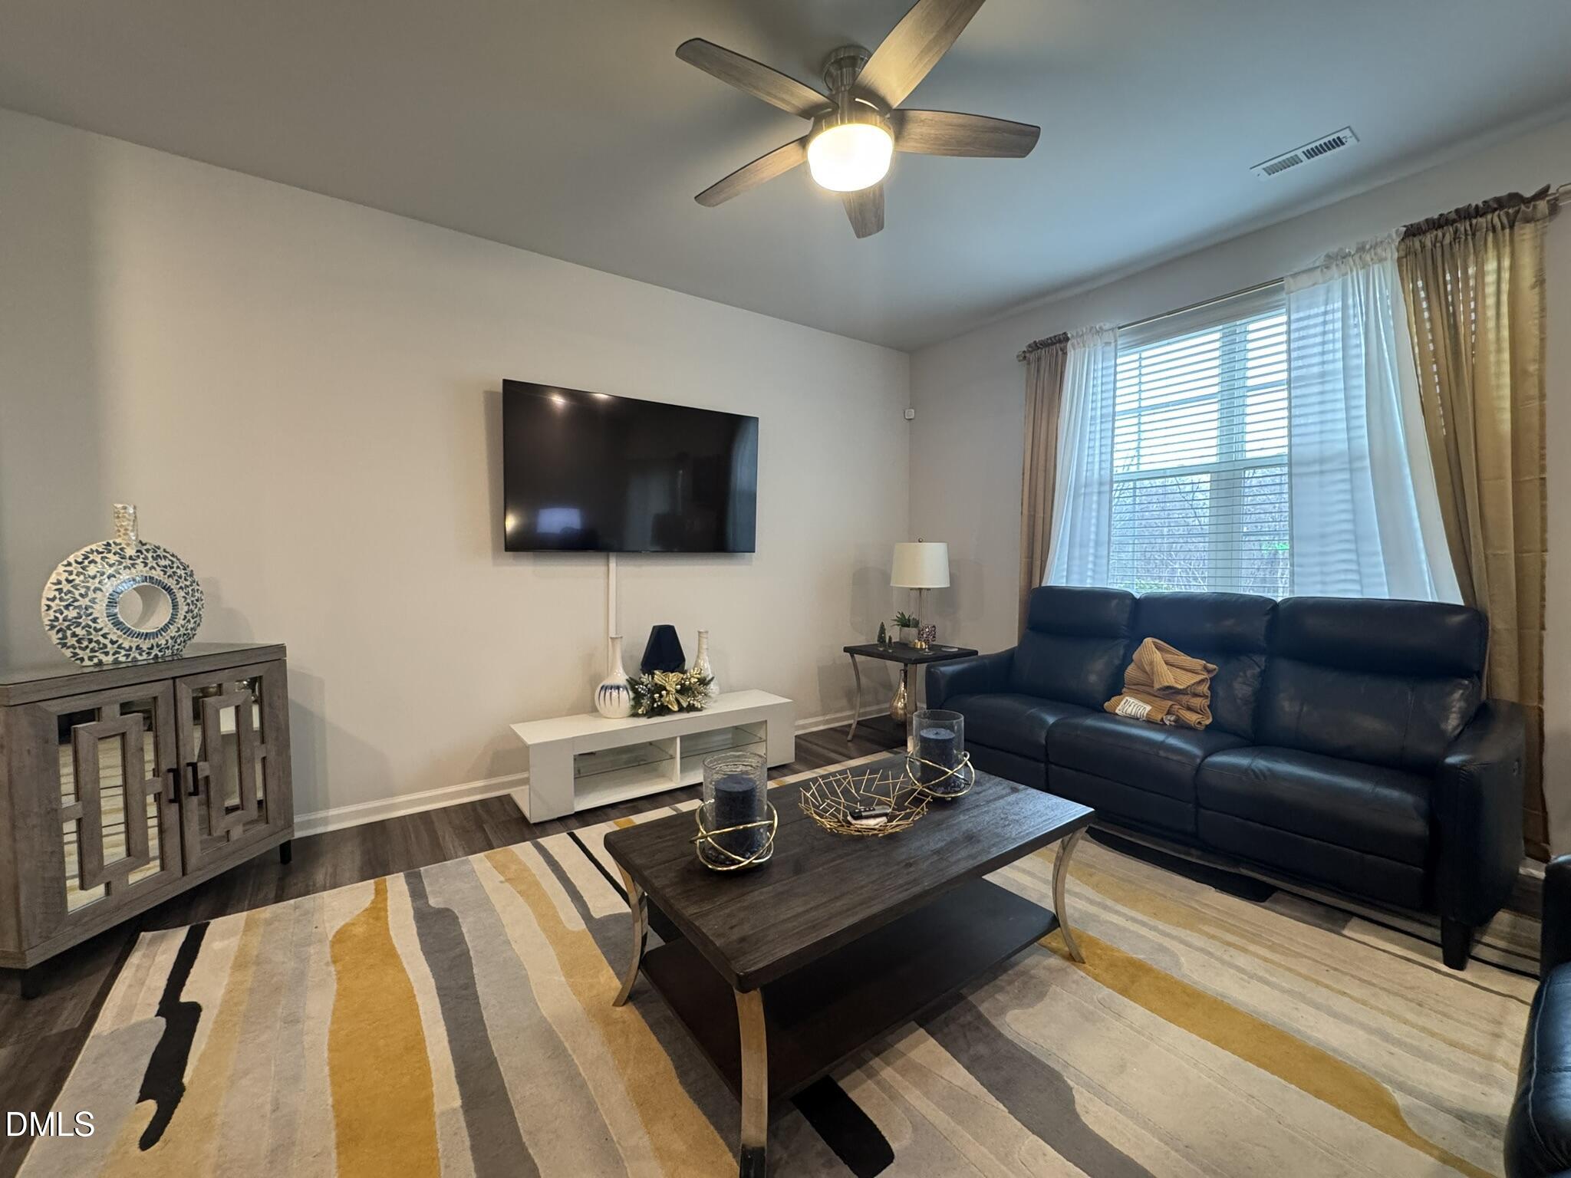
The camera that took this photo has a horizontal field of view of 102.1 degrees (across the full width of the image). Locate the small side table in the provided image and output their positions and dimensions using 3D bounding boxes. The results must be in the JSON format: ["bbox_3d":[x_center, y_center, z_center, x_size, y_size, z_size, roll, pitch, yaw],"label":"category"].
[{"bbox_3d":[0.777,0.690,4.031,0.600,0.613,0.620,-2,3,-36],"label":"small side table"}]

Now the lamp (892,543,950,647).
[{"bbox_3d":[0.879,0.029,4.129,0.390,0.697,0.390,0,3,0],"label":"lamp"}]

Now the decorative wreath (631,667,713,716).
[{"bbox_3d":[-0.612,0.549,3.437,0.500,0.241,0.210,-2,3,-36],"label":"decorative wreath"}]

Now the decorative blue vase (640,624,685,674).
[{"bbox_3d":[-0.680,0.438,3.525,0.244,0.456,0.230,-2,3,-36],"label":"decorative blue vase"}]

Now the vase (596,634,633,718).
[{"bbox_3d":[-0.909,0.466,3.374,0.204,0.416,0.204,-2,3,-36],"label":"vase"}]

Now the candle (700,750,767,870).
[{"bbox_3d":[-0.123,0.539,1.566,0.158,0.235,0.158,0,3,0],"label":"candle"}]

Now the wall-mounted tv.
[{"bbox_3d":[-0.775,-0.610,3.502,1.446,0.823,0.060,-2,3,-36],"label":"wall-mounted tv"}]

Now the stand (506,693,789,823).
[{"bbox_3d":[-0.669,0.849,3.452,1.469,0.359,0.422,-2,3,-36],"label":"stand"}]

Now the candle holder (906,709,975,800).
[{"bbox_3d":[0.485,0.517,2.015,0.208,0.237,0.208,0,3,0],"label":"candle holder"}]

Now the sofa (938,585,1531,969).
[{"bbox_3d":[1.725,0.544,2.857,0.900,1.010,2.030,-2,3,-36],"label":"sofa"}]

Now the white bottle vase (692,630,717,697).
[{"bbox_3d":[-0.487,0.452,3.695,0.194,0.411,0.194,0,3,0],"label":"white bottle vase"}]

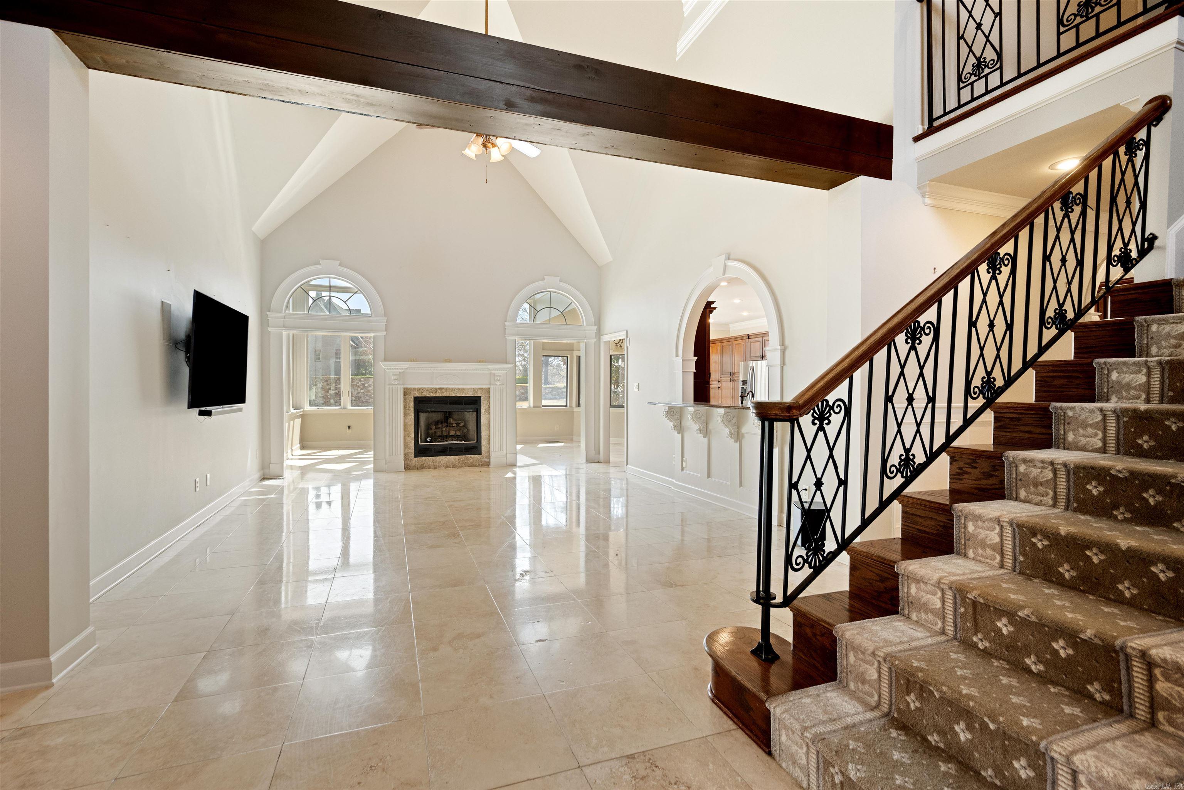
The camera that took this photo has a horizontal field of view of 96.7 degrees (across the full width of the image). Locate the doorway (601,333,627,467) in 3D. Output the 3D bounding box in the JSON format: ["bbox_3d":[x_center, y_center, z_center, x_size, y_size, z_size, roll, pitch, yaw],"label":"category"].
[{"bbox_3d":[0.404,0.088,8.410,0.160,2.130,1.000,0,1,-21],"label":"doorway"}]

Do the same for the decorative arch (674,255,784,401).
[{"bbox_3d":[1.455,-0.685,5.687,0.200,1.580,1.970,0,1,-21],"label":"decorative arch"}]

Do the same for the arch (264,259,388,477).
[{"bbox_3d":[-3.792,-0.389,7.625,1.540,3.070,0.240,0,1,-21],"label":"arch"}]

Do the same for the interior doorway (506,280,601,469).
[{"bbox_3d":[-0.675,-0.395,8.741,1.560,3.080,0.240,0,1,-21],"label":"interior doorway"}]

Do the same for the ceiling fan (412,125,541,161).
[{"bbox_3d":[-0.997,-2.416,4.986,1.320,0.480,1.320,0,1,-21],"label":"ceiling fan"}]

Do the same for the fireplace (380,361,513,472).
[{"bbox_3d":[-2.171,0.333,8.007,1.950,1.630,0.350,0,1,-21],"label":"fireplace"}]

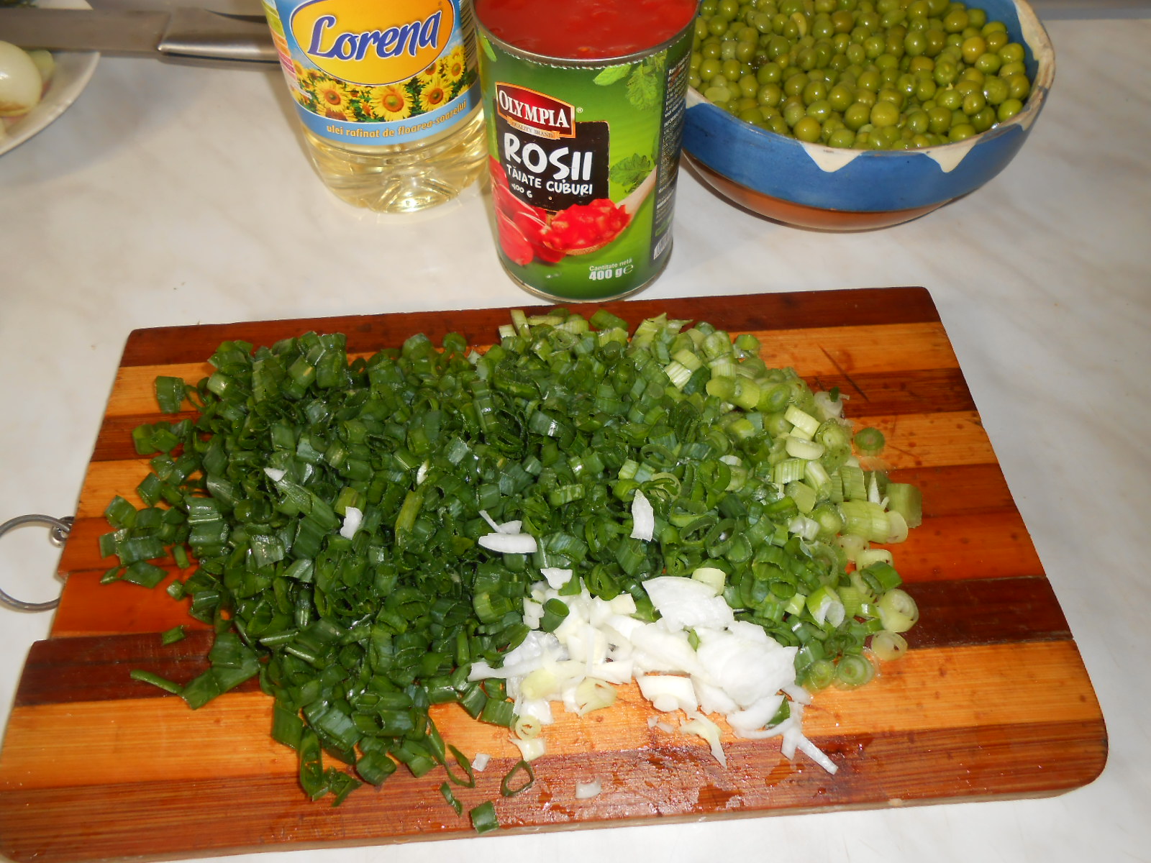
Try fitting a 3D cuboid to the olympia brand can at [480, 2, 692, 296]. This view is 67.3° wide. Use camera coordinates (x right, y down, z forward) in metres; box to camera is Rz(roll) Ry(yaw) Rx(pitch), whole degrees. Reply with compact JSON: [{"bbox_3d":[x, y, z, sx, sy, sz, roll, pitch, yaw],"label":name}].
[{"bbox_3d":[0.003,-0.111,0.326,0.074,0.110,0.074,0,56,1],"label":"olympia brand can"}]

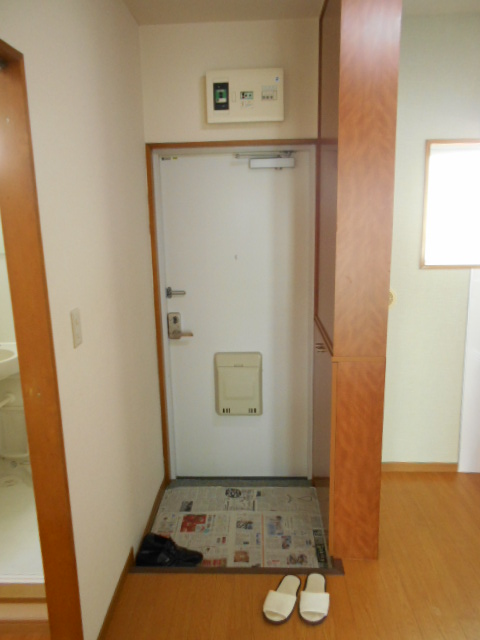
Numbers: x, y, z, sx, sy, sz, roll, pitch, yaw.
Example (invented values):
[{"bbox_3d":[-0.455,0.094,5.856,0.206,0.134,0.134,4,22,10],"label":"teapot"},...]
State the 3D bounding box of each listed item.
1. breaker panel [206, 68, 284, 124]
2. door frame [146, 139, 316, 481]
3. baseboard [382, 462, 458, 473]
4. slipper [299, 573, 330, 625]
[{"bbox_3d":[0.030,-1.119,2.428,0.381,0.242,0.085,-1,12,2],"label":"breaker panel"},{"bbox_3d":[-0.023,0.015,2.750,0.901,1.956,0.110,-1,12,2],"label":"door frame"},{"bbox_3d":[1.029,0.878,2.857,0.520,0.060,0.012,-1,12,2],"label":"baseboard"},{"bbox_3d":[0.296,1.092,1.915,0.103,0.060,0.255,1,12,11],"label":"slipper"}]

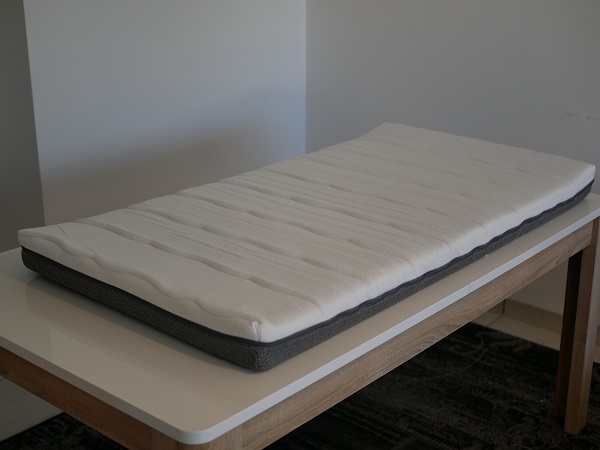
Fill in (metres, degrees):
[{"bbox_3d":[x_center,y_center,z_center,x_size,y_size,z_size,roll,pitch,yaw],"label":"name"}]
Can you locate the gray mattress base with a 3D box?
[{"bbox_3d":[0.117,-0.011,2.184,0.708,0.060,1.403,15,23,38],"label":"gray mattress base"}]

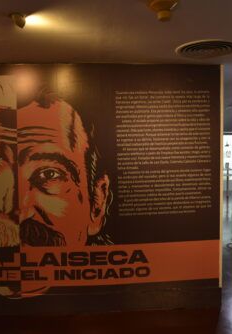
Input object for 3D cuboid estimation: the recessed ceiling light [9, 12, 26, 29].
[{"bbox_3d":[-0.595,-0.875,2.018,0.100,0.075,0.100,-2,3,-32],"label":"recessed ceiling light"}]

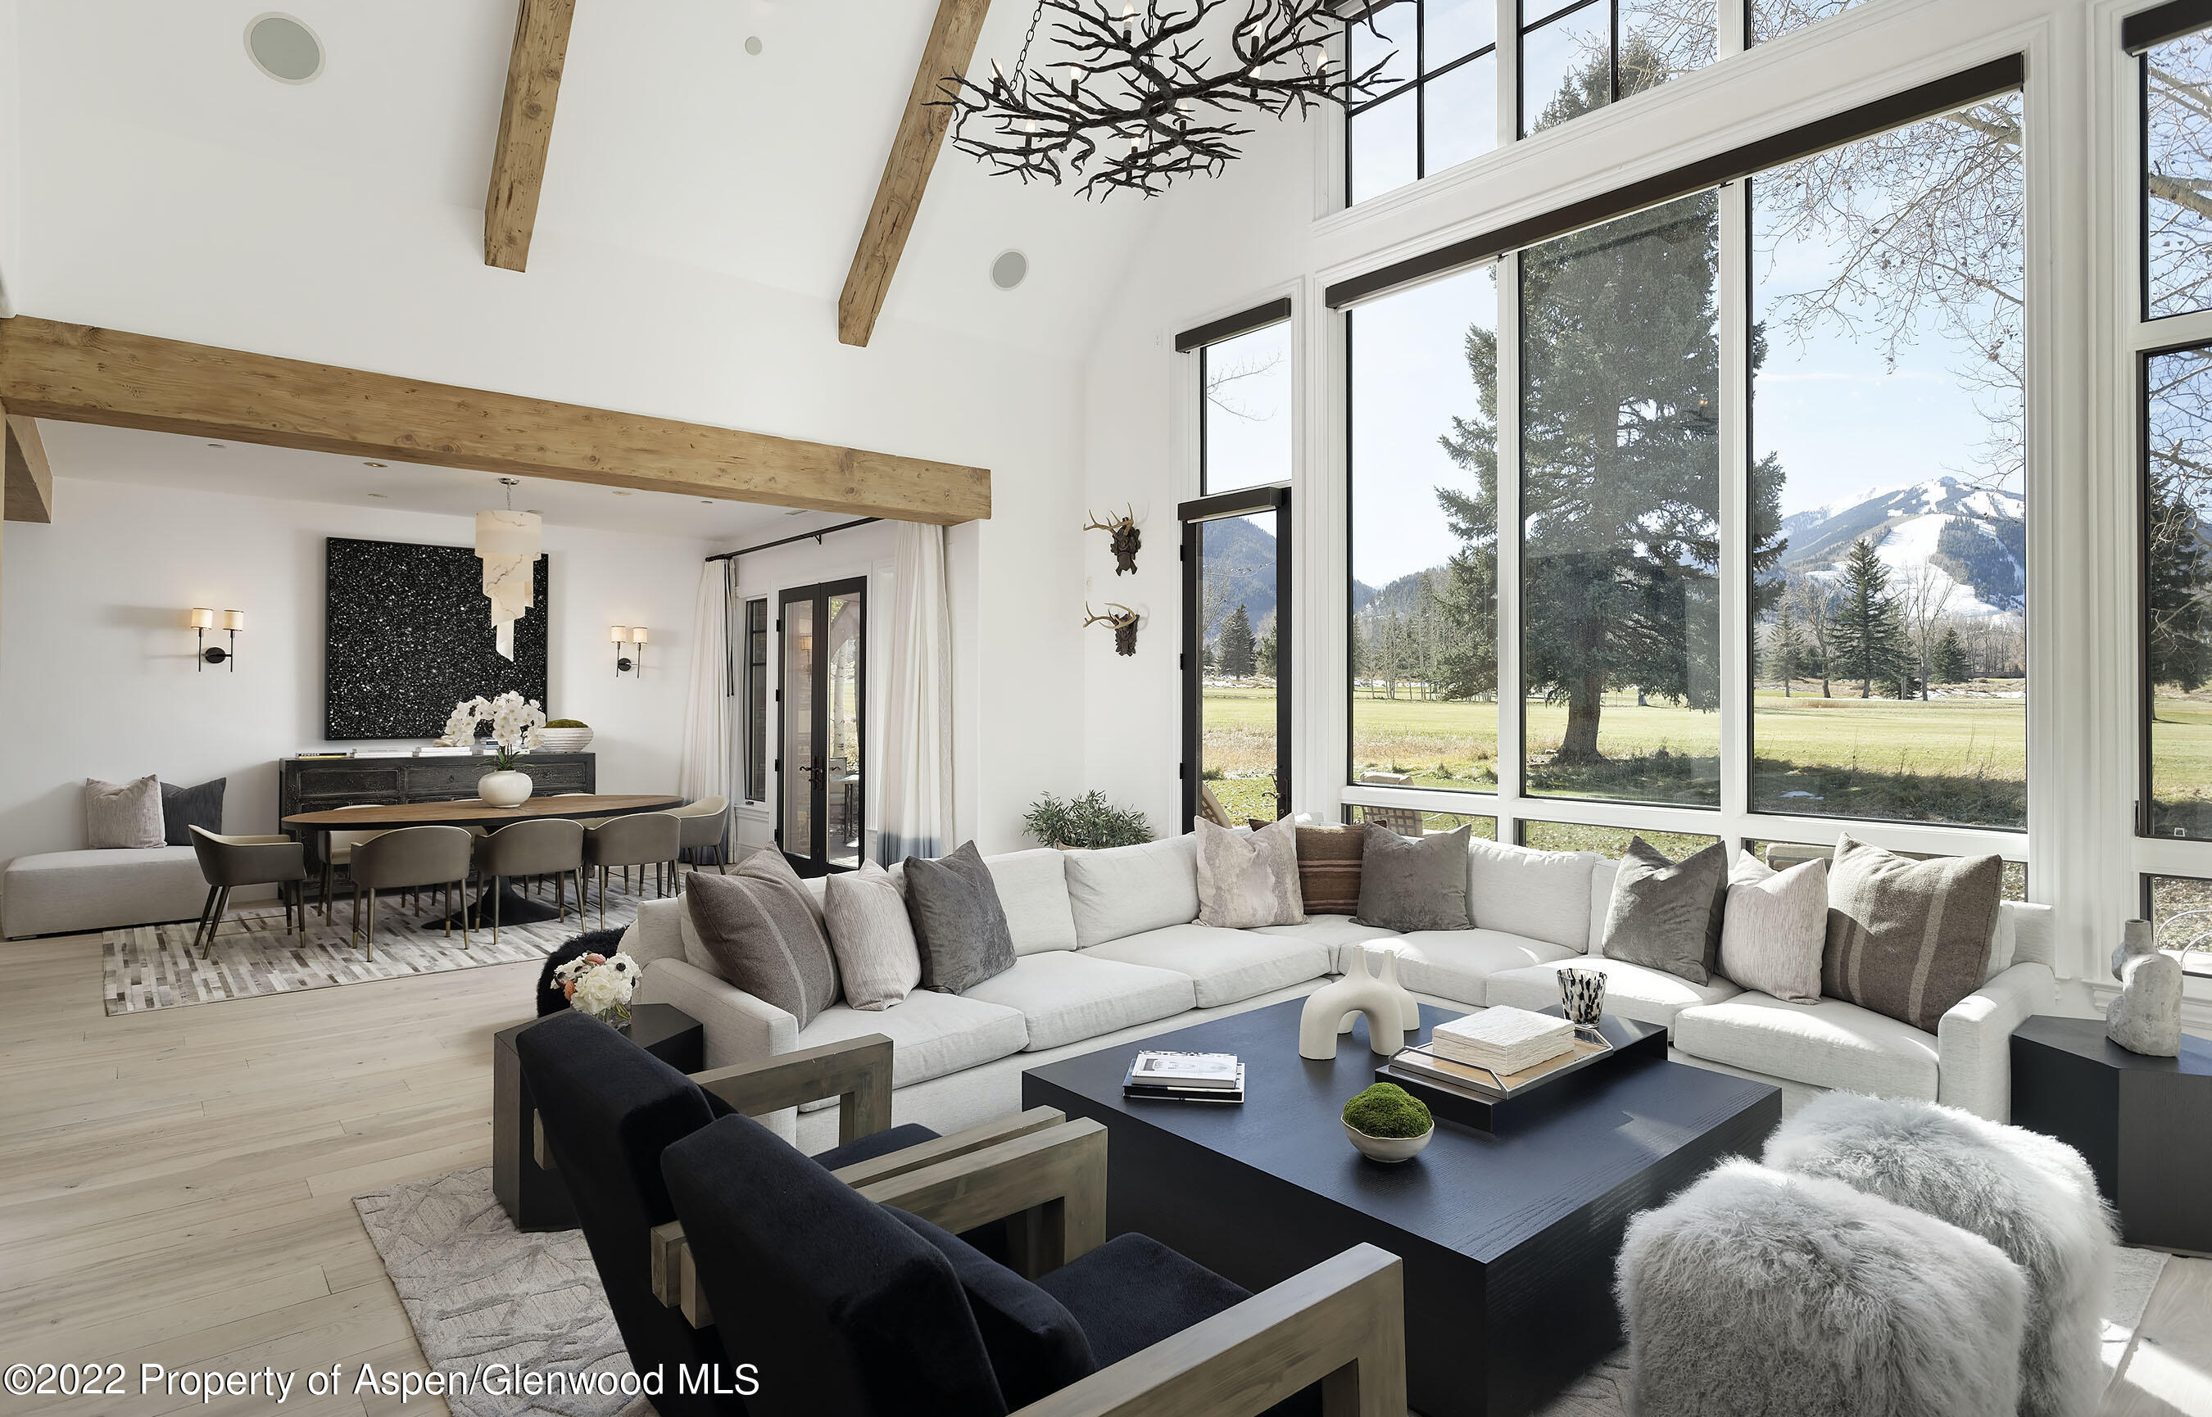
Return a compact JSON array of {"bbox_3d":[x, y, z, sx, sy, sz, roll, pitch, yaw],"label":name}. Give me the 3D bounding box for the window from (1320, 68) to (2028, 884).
[{"bbox_3d":[2.297,-0.882,5.320,0.150,2.920,3.040,0,1,-41],"label":"window"}]

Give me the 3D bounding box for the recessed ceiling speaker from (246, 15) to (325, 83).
[{"bbox_3d":[-3.407,-2.740,4.839,0.272,0.272,0.060,0,40,-41],"label":"recessed ceiling speaker"}]

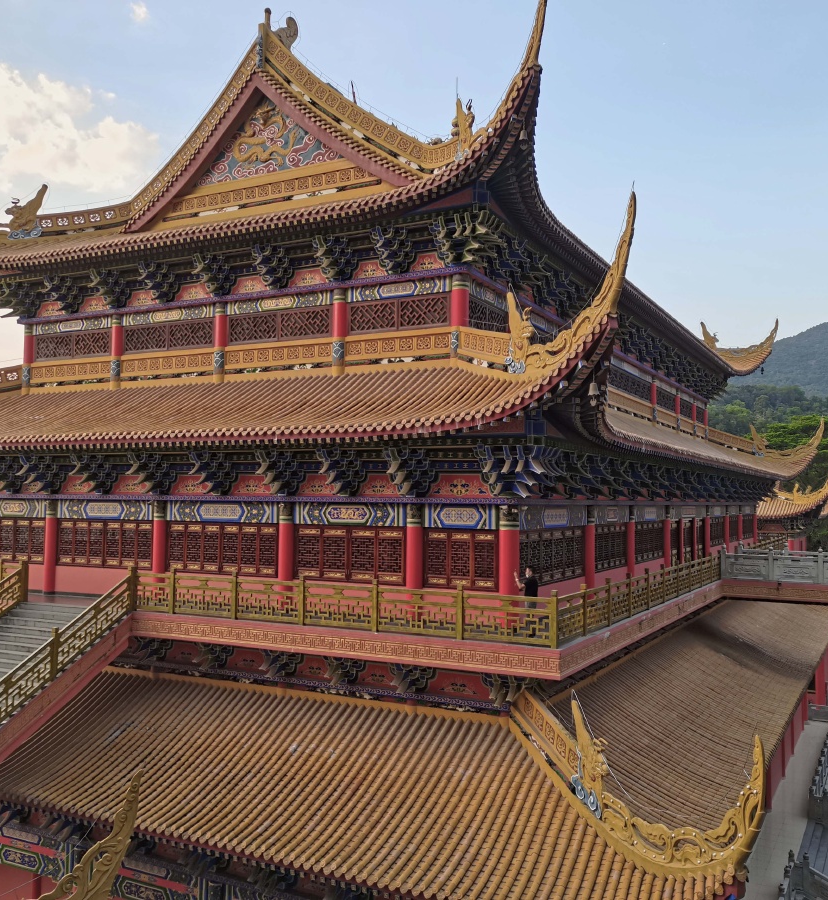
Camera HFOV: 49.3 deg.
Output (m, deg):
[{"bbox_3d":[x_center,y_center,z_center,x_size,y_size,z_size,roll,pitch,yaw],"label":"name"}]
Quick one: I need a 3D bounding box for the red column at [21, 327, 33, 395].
[{"bbox_3d":[-15.275,-3.564,35.547,0.392,2.803,0.392,-1,-4,28],"label":"red column"}]

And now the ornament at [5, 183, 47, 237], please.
[{"bbox_3d":[-15.442,-9.488,35.849,1.568,2.332,0.490,2,-3,-17],"label":"ornament"}]

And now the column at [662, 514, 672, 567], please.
[{"bbox_3d":[10.735,3.935,38.466,0.460,3.067,0.460,-1,-4,28],"label":"column"}]

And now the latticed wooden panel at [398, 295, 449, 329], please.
[{"bbox_3d":[0.303,-4.191,27.552,1.735,0.923,0.120,-1,-4,28],"label":"latticed wooden panel"}]

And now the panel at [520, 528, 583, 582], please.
[{"bbox_3d":[4.061,2.987,25.753,0.120,1.573,6.489,-1,-4,28],"label":"panel"}]

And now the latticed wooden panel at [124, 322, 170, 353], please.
[{"bbox_3d":[-9.632,-3.971,32.416,2.142,1.061,0.120,-1,-4,28],"label":"latticed wooden panel"}]

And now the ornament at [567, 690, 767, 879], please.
[{"bbox_3d":[4.227,5.952,16.274,0.568,3.058,6.272,2,-3,-17],"label":"ornament"}]

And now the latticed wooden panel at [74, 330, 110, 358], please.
[{"bbox_3d":[-12.130,-3.976,34.014,2.205,1.039,0.098,-1,-4,28],"label":"latticed wooden panel"}]

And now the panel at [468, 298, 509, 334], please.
[{"bbox_3d":[2.373,-4.061,28.543,0.120,1.061,3.816,-1,-4,28],"label":"panel"}]

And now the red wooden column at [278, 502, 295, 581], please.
[{"bbox_3d":[-3.687,3.081,26.133,0.460,3.095,0.460,0,-3,0],"label":"red wooden column"}]

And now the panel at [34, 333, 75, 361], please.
[{"bbox_3d":[-14.105,-3.957,35.069,2.205,1.039,0.098,-1,-4,28],"label":"panel"}]

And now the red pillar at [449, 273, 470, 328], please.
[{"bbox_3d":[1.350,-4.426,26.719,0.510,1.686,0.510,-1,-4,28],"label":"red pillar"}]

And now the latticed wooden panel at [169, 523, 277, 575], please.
[{"bbox_3d":[-5.733,2.946,26.897,4.264,1.573,0.120,-1,-4,28],"label":"latticed wooden panel"}]

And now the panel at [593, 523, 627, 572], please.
[{"bbox_3d":[6.760,3.324,31.044,0.098,1.568,4.410,-1,-4,28],"label":"panel"}]

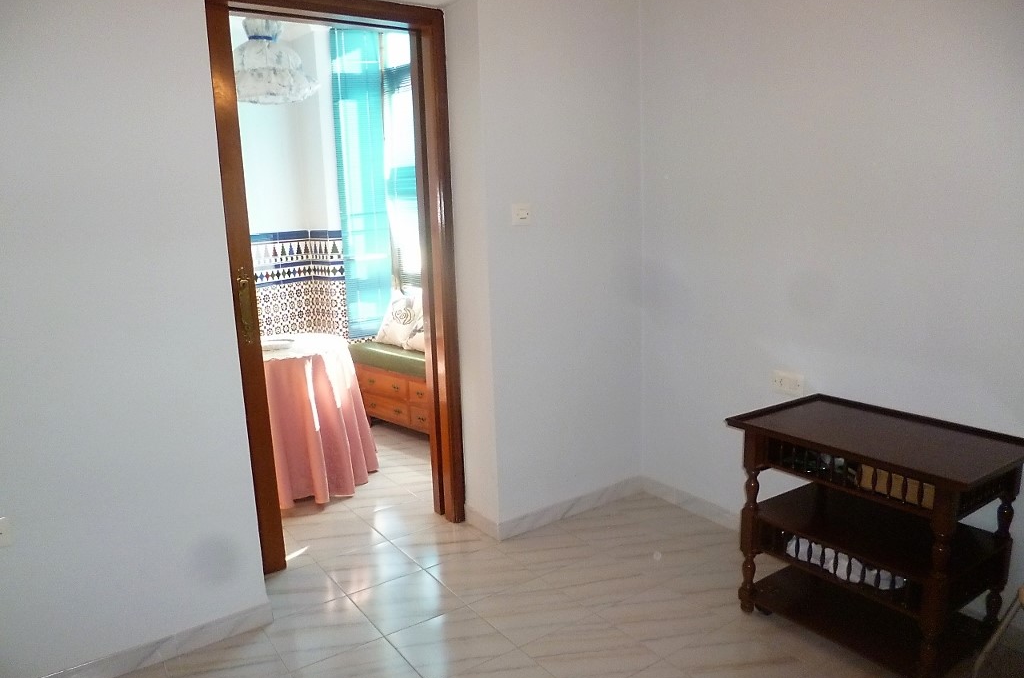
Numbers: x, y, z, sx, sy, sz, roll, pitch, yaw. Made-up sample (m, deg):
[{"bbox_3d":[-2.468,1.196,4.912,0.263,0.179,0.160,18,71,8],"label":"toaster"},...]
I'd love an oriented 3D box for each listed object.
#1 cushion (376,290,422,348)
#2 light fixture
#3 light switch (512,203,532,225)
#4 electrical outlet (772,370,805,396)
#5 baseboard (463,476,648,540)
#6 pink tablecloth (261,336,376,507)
[{"bbox_3d":[-0.762,-0.154,4.870,0.140,0.390,0.390,16,-6,-44],"label":"cushion"},{"bbox_3d":[-1.218,-1.397,3.475,0.500,0.460,0.500,-9,12,-34],"label":"light fixture"},{"bbox_3d":[0.041,-0.497,2.848,0.085,0.085,0.014,-9,12,-34],"label":"light switch"},{"bbox_3d":[1.052,0.179,2.739,0.015,0.085,0.140,-9,12,-34],"label":"electrical outlet"},{"bbox_3d":[0.228,0.745,3.339,0.862,0.079,0.273,-9,12,-34],"label":"baseboard"},{"bbox_3d":[-1.205,0.397,3.764,0.929,0.720,0.929,-9,12,-34],"label":"pink tablecloth"}]

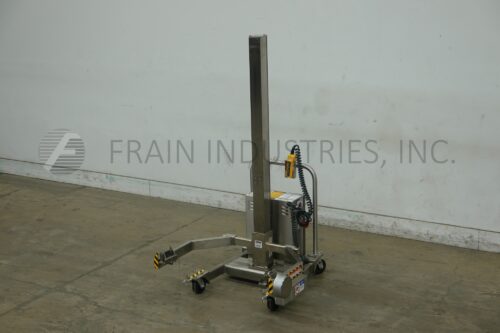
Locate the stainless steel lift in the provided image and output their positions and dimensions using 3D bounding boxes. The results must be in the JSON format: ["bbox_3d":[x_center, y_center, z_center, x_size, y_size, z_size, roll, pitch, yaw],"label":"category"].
[{"bbox_3d":[-0.008,0.003,6.392,1.094,1.974,1.087,7,17,30],"label":"stainless steel lift"}]

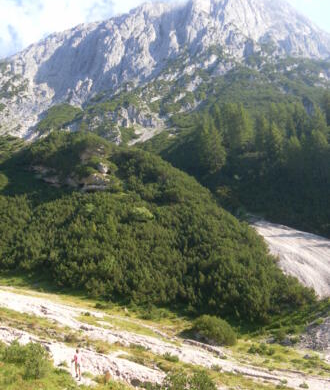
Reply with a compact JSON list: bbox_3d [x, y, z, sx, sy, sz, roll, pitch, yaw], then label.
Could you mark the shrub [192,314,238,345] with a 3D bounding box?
[{"bbox_3d":[4.005,10.964,36.000,3.560,2.230,3.280,0,-2,0],"label":"shrub"}]

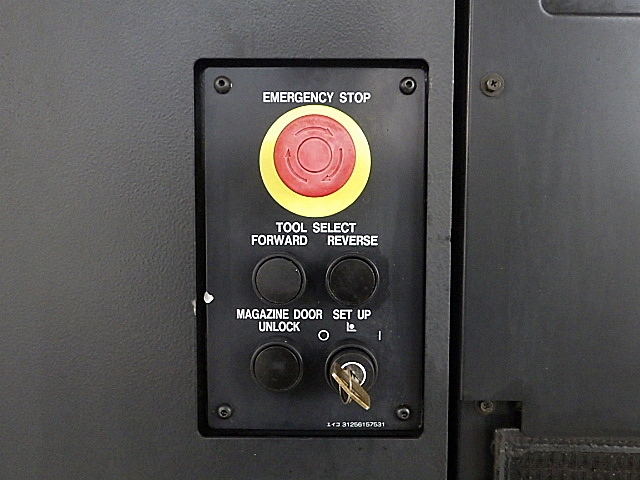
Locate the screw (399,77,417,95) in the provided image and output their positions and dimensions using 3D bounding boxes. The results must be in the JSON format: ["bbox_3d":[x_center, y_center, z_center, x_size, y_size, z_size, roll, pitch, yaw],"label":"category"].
[{"bbox_3d":[0.047,-0.082,0.275,0.009,0.009,0.003,0,3,0],"label":"screw"}]

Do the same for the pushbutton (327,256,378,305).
[{"bbox_3d":[0.017,0.021,0.278,0.029,0.028,0.011,0,3,0],"label":"pushbutton"}]

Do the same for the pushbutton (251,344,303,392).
[{"bbox_3d":[-0.023,0.068,0.281,0.029,0.028,0.011,0,3,0],"label":"pushbutton"}]

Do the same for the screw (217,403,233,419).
[{"bbox_3d":[-0.053,0.095,0.286,0.009,0.009,0.003,0,3,0],"label":"screw"}]

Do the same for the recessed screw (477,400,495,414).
[{"bbox_3d":[0.096,0.096,0.298,0.011,0.011,0.004,0,3,0],"label":"recessed screw"}]

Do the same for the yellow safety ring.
[{"bbox_3d":[-0.003,-0.042,0.278,0.060,0.060,0.003,0,3,0],"label":"yellow safety ring"}]

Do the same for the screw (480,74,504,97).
[{"bbox_3d":[0.095,-0.085,0.283,0.013,0.013,0.004,0,3,0],"label":"screw"}]

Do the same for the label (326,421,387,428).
[{"bbox_3d":[0.020,0.103,0.288,0.033,0.004,0.001,0,3,0],"label":"label"}]

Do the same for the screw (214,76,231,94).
[{"bbox_3d":[-0.052,-0.083,0.276,0.009,0.009,0.003,0,3,0],"label":"screw"}]

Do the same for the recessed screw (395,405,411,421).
[{"bbox_3d":[0.046,0.096,0.286,0.009,0.009,0.003,0,3,0],"label":"recessed screw"}]

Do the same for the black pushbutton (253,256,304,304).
[{"bbox_3d":[-0.021,0.021,0.278,0.029,0.028,0.011,0,3,0],"label":"black pushbutton"}]

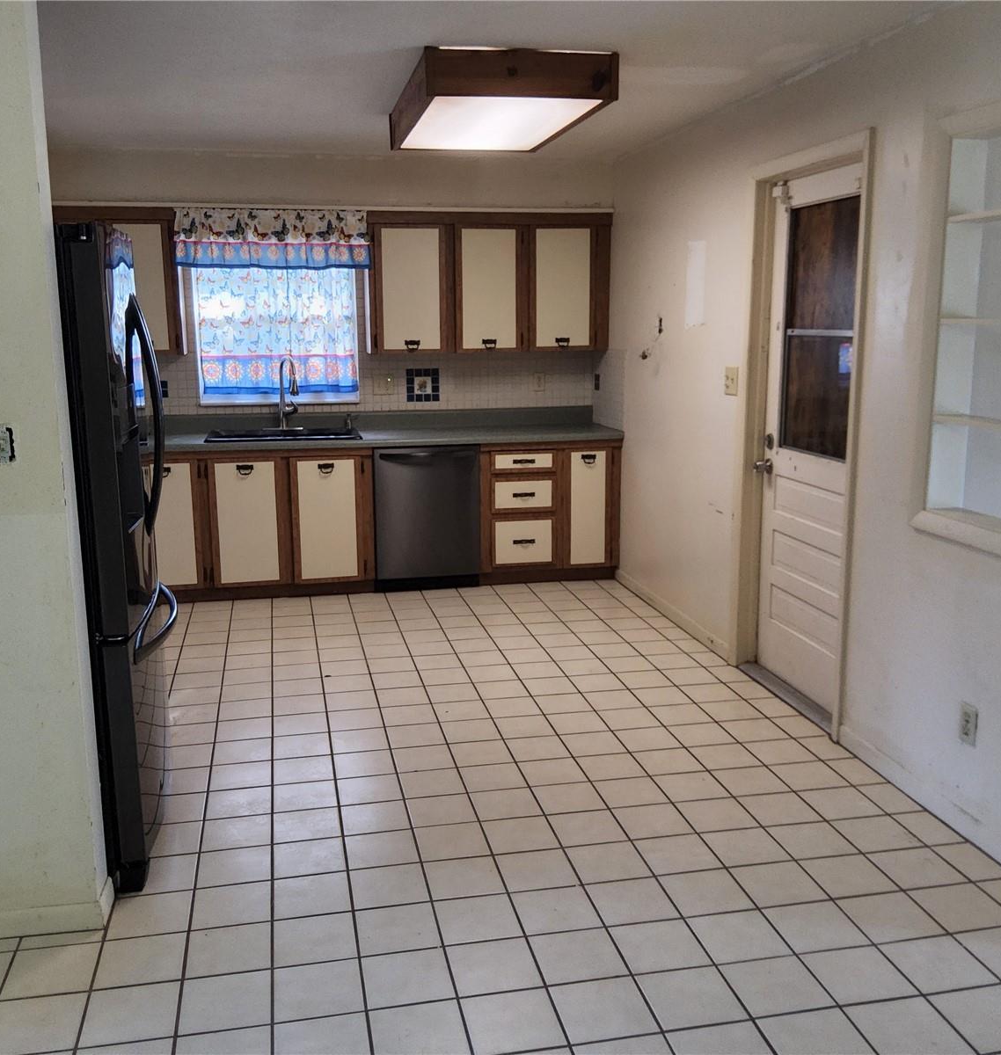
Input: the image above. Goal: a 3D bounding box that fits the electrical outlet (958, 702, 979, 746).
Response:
[{"bbox_3d":[1.383,0.584,3.009,0.010,0.110,0.077,-2,12,-12],"label":"electrical outlet"}]

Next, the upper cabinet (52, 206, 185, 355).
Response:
[{"bbox_3d":[-2.124,-1.343,5.559,0.715,0.760,0.325,-2,12,-12],"label":"upper cabinet"}]

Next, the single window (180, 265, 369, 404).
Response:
[{"bbox_3d":[-1.307,-1.187,5.944,0.960,0.928,0.100,-2,12,-12],"label":"single window"}]

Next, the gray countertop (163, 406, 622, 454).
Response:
[{"bbox_3d":[-0.857,-0.576,5.848,3.086,0.135,0.610,-2,12,-12],"label":"gray countertop"}]

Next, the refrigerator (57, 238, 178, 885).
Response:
[{"bbox_3d":[-1.393,0.055,2.971,0.850,1.755,0.910,-2,12,-12],"label":"refrigerator"}]

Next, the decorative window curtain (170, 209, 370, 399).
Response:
[{"bbox_3d":[-1.263,-1.257,5.751,1.040,1.005,0.280,-2,12,-12],"label":"decorative window curtain"}]

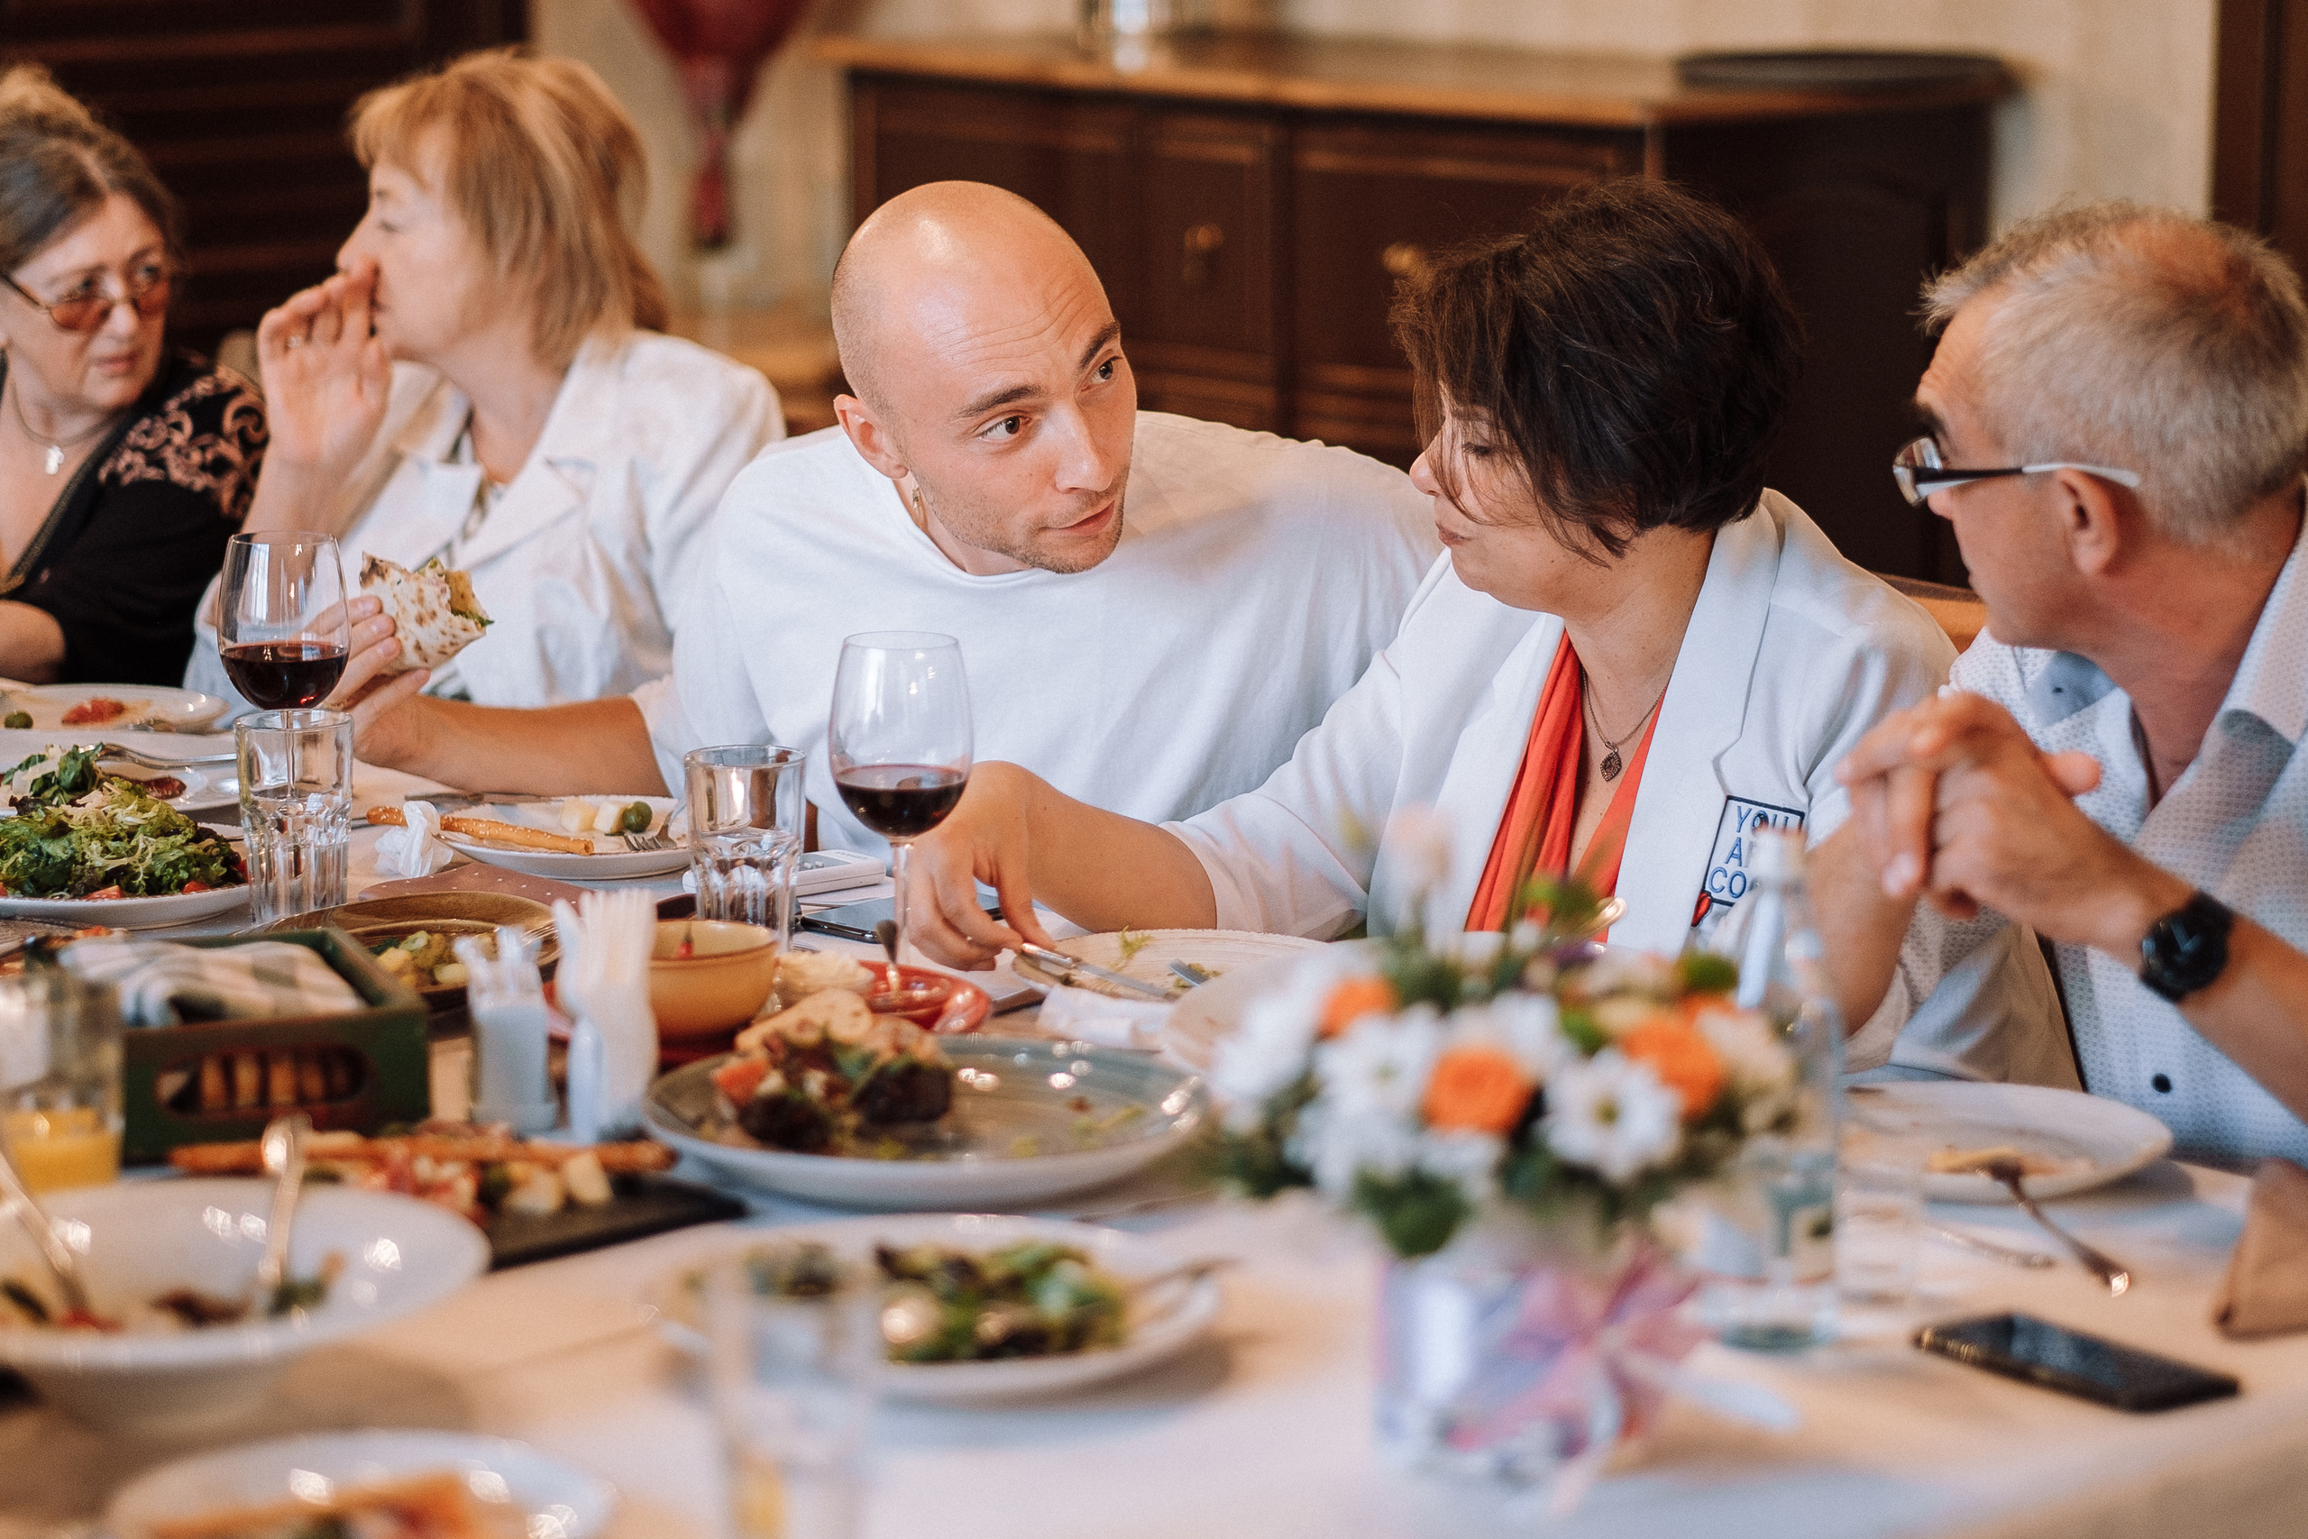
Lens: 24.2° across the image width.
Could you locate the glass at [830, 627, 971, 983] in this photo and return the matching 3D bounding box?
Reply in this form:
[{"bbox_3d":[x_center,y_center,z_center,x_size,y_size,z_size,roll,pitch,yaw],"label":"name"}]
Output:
[{"bbox_3d":[-0.150,0.027,3.231,0.084,0.211,0.084,0,10,0],"label":"glass"}]

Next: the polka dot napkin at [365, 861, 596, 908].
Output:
[{"bbox_3d":[-0.432,0.087,3.493,0.180,0.016,0.140,10,15,41],"label":"polka dot napkin"}]

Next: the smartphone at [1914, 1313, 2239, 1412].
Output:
[{"bbox_3d":[0.422,0.271,2.459,0.070,0.008,0.145,-9,14,-41],"label":"smartphone"}]

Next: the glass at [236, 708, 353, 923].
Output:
[{"bbox_3d":[-0.563,0.032,3.538,0.077,0.133,0.077,0,10,0],"label":"glass"}]

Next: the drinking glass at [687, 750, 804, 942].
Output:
[{"bbox_3d":[-0.255,0.052,3.345,0.075,0.121,0.075,0,10,0],"label":"drinking glass"}]

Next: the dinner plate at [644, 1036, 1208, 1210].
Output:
[{"bbox_3d":[-0.121,0.188,2.854,0.296,0.030,0.296,0,10,0],"label":"dinner plate"}]

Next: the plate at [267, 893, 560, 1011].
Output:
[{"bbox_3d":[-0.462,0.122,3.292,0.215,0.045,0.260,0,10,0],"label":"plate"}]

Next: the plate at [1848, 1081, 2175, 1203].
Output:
[{"bbox_3d":[0.425,0.202,2.791,0.210,0.024,0.210,0,10,0],"label":"plate"}]

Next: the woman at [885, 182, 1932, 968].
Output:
[{"bbox_3d":[0.220,0.254,3.299,0.600,1.220,0.680,6,12,30],"label":"woman"}]

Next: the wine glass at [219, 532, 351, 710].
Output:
[{"bbox_3d":[-0.597,-0.047,3.713,0.089,0.225,0.089,0,10,0],"label":"wine glass"}]

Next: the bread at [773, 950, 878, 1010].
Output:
[{"bbox_3d":[-0.189,0.119,3.091,0.058,0.033,0.052,0,10,0],"label":"bread"}]

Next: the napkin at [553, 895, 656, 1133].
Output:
[{"bbox_3d":[-0.307,0.135,3.014,0.056,0.115,0.080,0,10,0],"label":"napkin"}]

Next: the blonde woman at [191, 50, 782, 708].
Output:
[{"bbox_3d":[-0.550,0.083,4.131,0.520,1.250,0.700,8,13,38],"label":"blonde woman"}]

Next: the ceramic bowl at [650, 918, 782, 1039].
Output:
[{"bbox_3d":[-0.276,0.123,3.185,0.108,0.052,0.108,0,10,0],"label":"ceramic bowl"}]

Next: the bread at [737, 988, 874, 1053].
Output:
[{"bbox_3d":[-0.192,0.132,2.963,0.076,0.035,0.045,0,10,0],"label":"bread"}]

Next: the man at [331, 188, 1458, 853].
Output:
[{"bbox_3d":[-0.140,0.192,3.643,0.720,1.220,0.700,3,11,17],"label":"man"}]

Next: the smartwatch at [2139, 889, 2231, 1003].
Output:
[{"bbox_3d":[0.550,0.095,2.870,0.046,0.064,0.050,32,-14,0],"label":"smartwatch"}]

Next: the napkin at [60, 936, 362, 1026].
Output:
[{"bbox_3d":[-0.530,0.133,3.039,0.150,0.040,0.190,-4,11,-21],"label":"napkin"}]

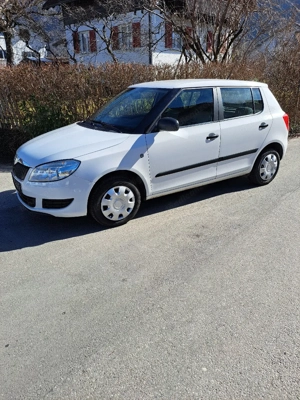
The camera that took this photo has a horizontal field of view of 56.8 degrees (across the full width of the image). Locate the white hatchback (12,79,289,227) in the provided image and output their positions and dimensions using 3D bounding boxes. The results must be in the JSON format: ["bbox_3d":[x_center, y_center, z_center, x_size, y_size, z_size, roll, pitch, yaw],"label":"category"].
[{"bbox_3d":[0.205,-0.885,3.940,3.980,1.490,1.710,-14,26,-29],"label":"white hatchback"}]

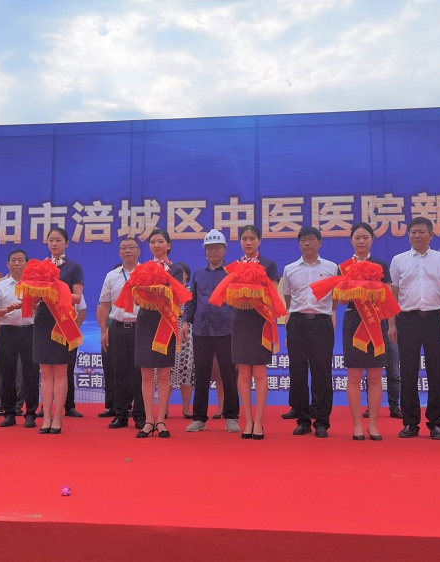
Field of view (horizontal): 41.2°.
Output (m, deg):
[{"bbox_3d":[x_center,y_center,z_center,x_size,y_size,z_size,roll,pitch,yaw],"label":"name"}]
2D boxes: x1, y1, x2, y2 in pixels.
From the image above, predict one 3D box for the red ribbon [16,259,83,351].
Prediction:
[{"bbox_3d":[-1.387,0.196,4.758,0.500,0.728,0.420,-2,-7,15],"label":"red ribbon"}]

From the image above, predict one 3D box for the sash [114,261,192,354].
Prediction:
[{"bbox_3d":[-0.522,0.202,4.519,0.560,0.705,0.420,-1,-6,12],"label":"sash"}]

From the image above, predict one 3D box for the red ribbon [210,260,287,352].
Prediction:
[{"bbox_3d":[0.219,0.193,4.500,0.560,0.688,0.420,-1,-6,12],"label":"red ribbon"}]

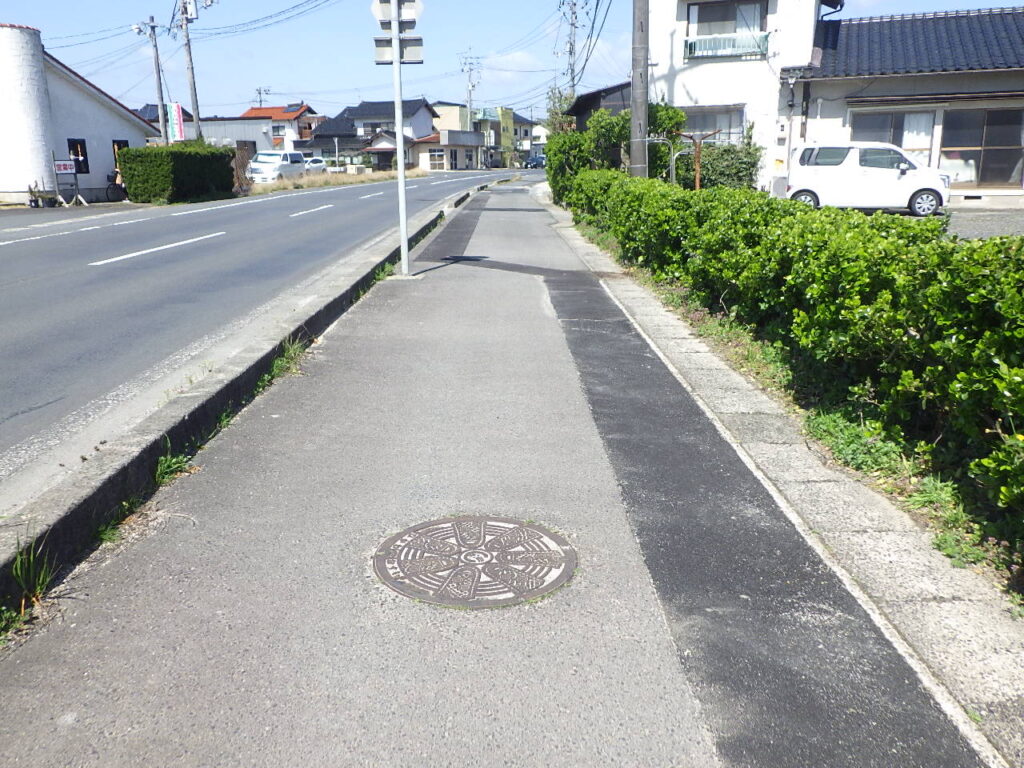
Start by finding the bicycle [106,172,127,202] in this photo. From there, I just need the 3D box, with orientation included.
[{"bbox_3d":[-14.276,-7.506,31.287,1.750,1.080,0.580,-2,15,-7],"label":"bicycle"}]

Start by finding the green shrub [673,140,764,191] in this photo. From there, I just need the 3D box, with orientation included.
[{"bbox_3d":[4.875,-4.862,19.623,2.150,1.680,1.400,7,17,25],"label":"green shrub"}]

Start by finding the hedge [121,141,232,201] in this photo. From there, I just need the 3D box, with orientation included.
[{"bbox_3d":[-11.824,-7.378,29.464,1.700,1.670,5.300,0,15,4],"label":"hedge"}]

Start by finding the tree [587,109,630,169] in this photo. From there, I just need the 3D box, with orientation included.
[{"bbox_3d":[2.534,-5.849,21.733,1.350,2.600,1.350,-1,15,0],"label":"tree"}]

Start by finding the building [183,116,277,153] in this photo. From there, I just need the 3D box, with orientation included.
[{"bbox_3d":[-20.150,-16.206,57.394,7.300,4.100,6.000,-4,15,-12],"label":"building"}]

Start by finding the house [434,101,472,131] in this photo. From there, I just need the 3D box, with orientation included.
[{"bbox_3d":[-8.400,-31.405,105.452,6.200,7.800,4.600,6,16,21],"label":"house"}]

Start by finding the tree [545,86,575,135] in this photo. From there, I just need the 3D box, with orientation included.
[{"bbox_3d":[2.750,-13.759,46.001,2.100,5.050,2.100,0,15,0],"label":"tree"}]

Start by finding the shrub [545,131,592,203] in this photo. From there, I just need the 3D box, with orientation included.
[{"bbox_3d":[1.720,-6.700,25.640,1.400,2.150,1.450,0,15,0],"label":"shrub"}]

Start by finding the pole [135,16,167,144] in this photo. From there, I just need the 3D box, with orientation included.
[{"bbox_3d":[-13.000,-10.126,30.407,0.850,6.250,0.500,0,15,0],"label":"pole"}]

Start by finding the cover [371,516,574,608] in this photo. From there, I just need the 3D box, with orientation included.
[{"bbox_3d":[-0.127,0.620,2.893,0.695,0.040,0.695,0,15,0],"label":"cover"}]

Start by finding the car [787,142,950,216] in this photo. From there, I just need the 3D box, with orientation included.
[{"bbox_3d":[8.153,-4.744,19.042,3.400,1.650,1.480,5,16,21],"label":"car"}]

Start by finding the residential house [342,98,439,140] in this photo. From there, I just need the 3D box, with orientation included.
[{"bbox_3d":[-14.000,-28.856,96.300,9.300,7.700,6.600,5,16,19],"label":"residential house"}]

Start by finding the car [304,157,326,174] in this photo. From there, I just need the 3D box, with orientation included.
[{"bbox_3d":[-18.400,-19.689,74.442,1.700,1.520,4.100,6,16,21],"label":"car"}]

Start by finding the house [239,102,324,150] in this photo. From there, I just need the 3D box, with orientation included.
[{"bbox_3d":[-25.401,-26.952,91.579,7.300,7.250,6.800,2,15,10],"label":"house"}]

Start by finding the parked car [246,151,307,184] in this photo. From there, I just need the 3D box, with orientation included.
[{"bbox_3d":[-12.400,-11.377,43.541,1.760,1.750,4.600,0,15,0],"label":"parked car"}]

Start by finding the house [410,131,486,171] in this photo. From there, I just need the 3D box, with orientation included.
[{"bbox_3d":[-7.100,-25.804,91.951,5.000,4.100,8.500,7,17,24],"label":"house"}]

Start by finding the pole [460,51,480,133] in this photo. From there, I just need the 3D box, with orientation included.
[{"bbox_3d":[-4.604,-29.999,91.336,1.900,12.660,0.800,-1,15,0],"label":"pole"}]

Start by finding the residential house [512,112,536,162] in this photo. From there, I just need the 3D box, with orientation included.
[{"bbox_3d":[0.746,-33.000,112.287,7.500,7.510,7.500,-11,18,-34],"label":"residential house"}]

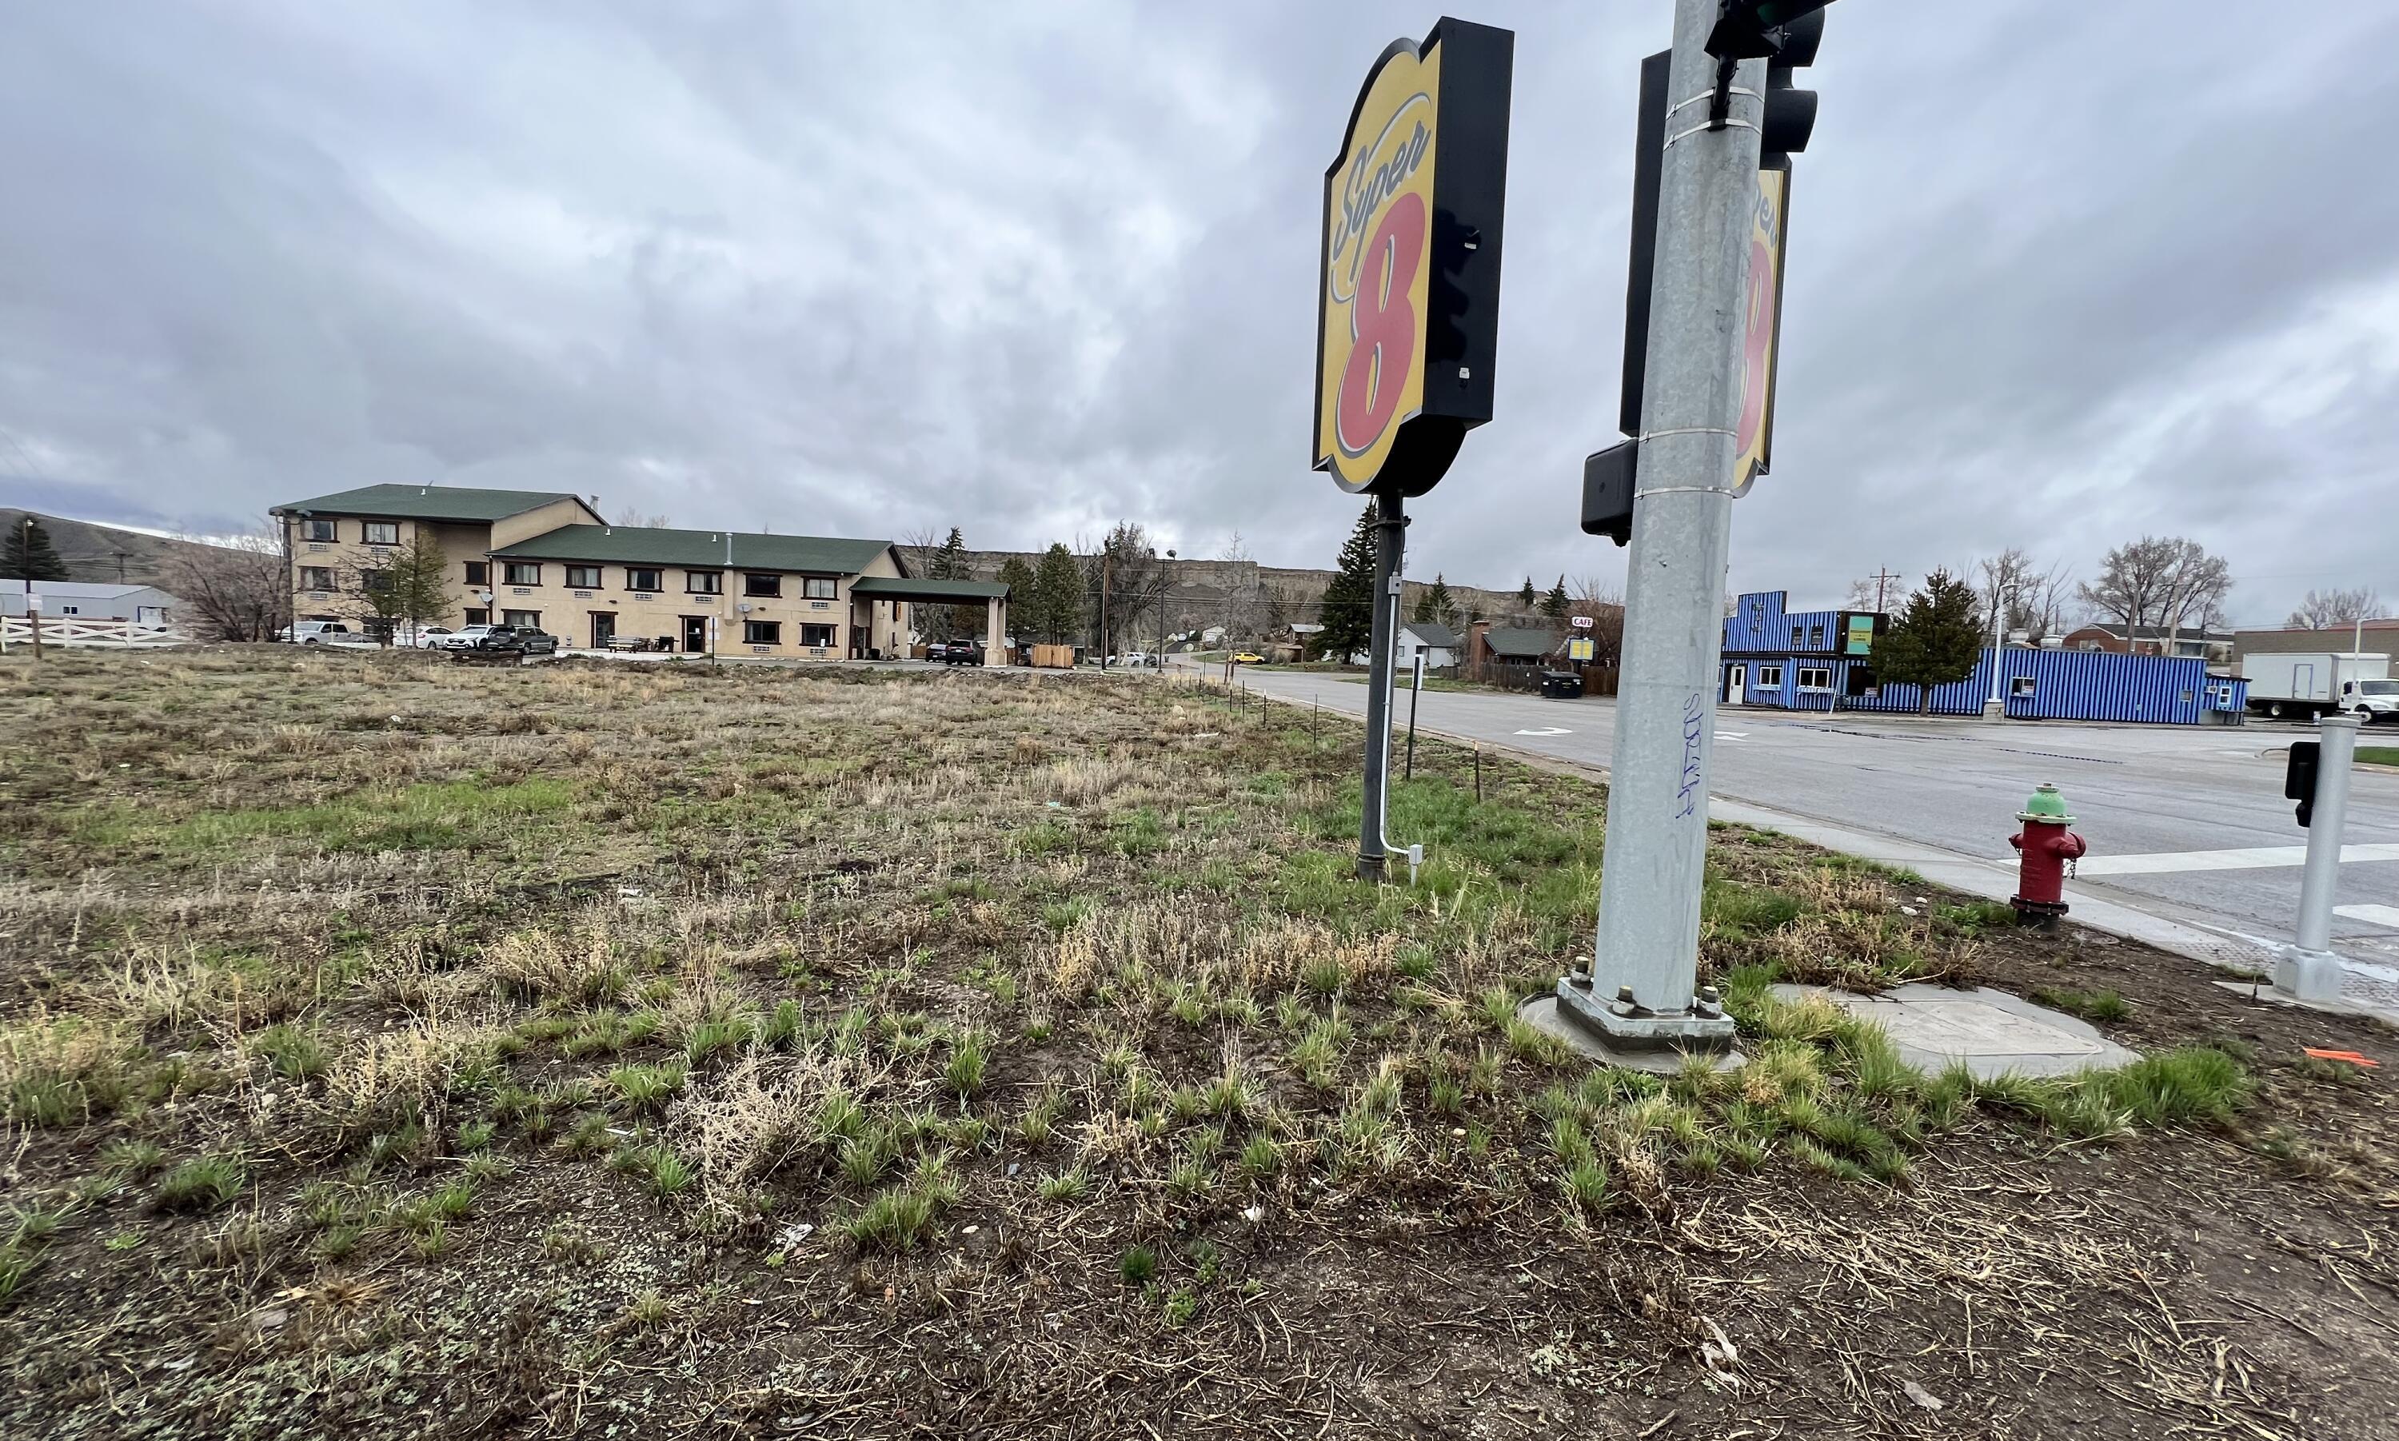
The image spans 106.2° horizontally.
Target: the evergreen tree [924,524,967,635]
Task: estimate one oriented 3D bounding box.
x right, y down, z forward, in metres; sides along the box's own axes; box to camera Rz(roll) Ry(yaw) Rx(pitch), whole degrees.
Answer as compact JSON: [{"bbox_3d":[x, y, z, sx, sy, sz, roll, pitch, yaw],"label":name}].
[{"bbox_3d":[-26.028,-13.119,92.477,4.900,13.616,4.900,2,4,-5],"label":"evergreen tree"}]

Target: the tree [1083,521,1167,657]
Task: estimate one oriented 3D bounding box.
[{"bbox_3d":[-7.959,-13.594,95.517,8.700,14.951,8.700,2,4,-5],"label":"tree"}]

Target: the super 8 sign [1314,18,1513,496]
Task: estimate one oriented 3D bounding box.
[{"bbox_3d":[1.328,-2.923,5.987,0.457,2.841,1.696,1,4,-15],"label":"super 8 sign"}]

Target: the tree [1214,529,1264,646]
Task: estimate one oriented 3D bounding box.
[{"bbox_3d":[4.362,-14.016,105.557,5.800,15.926,5.800,2,4,-5],"label":"tree"}]

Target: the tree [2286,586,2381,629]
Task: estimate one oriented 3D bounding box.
[{"bbox_3d":[111.196,-7.156,88.412,7.000,11.902,7.000,-1,5,-39],"label":"tree"}]

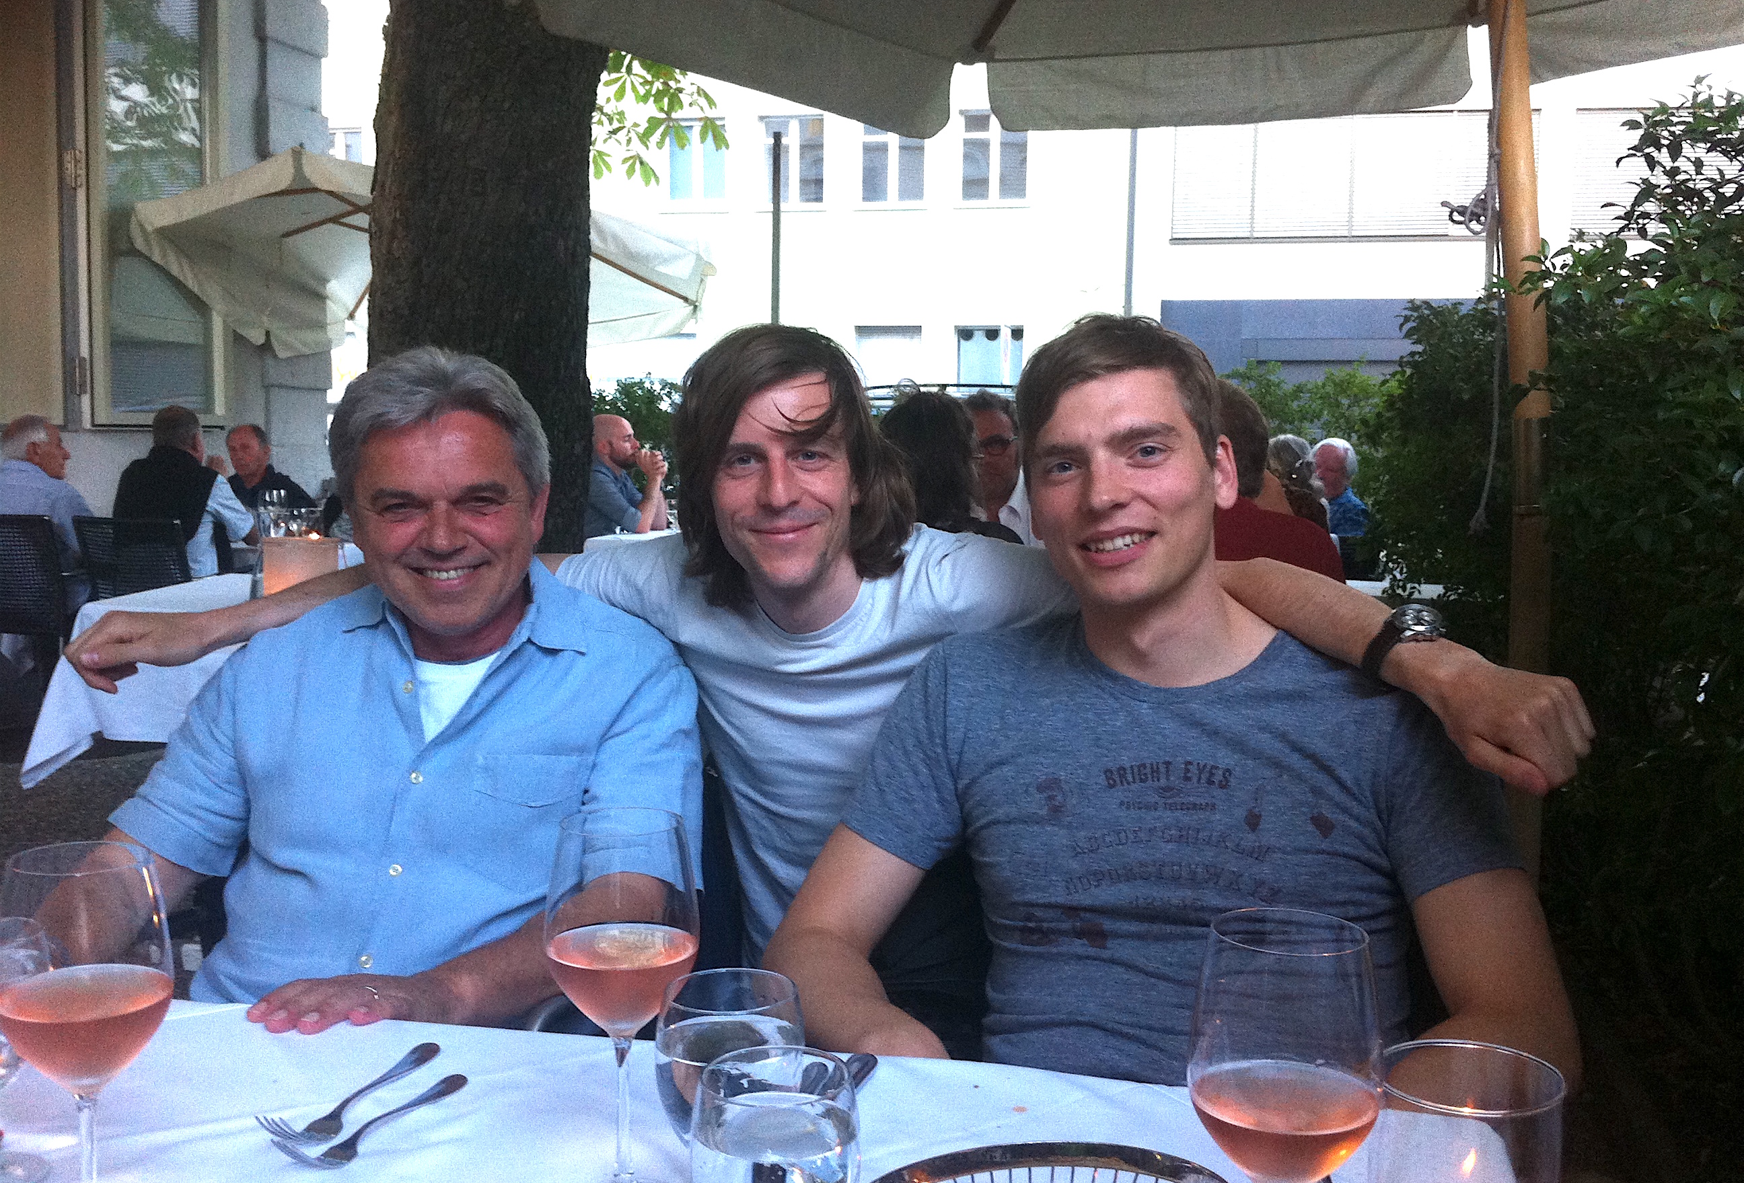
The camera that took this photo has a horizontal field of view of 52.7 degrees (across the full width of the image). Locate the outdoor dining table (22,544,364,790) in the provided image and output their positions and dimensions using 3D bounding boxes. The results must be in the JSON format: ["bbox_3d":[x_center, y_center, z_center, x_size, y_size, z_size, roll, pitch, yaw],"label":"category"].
[{"bbox_3d":[-1.428,0.367,4.578,0.980,0.750,0.920,2,5,4],"label":"outdoor dining table"}]

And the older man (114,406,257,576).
[{"bbox_3d":[-2.379,-0.056,6.247,0.560,1.240,0.820,4,6,24],"label":"older man"}]

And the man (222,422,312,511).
[{"bbox_3d":[-2.558,-0.131,7.325,0.550,1.180,0.800,3,6,20],"label":"man"}]

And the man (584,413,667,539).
[{"bbox_3d":[-1.168,-0.128,7.272,0.820,1.240,0.520,2,6,13],"label":"man"}]

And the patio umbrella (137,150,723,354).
[{"bbox_3d":[-1.975,-0.755,7.566,2.300,2.400,2.300,-4,7,-44],"label":"patio umbrella"}]

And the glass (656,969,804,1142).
[{"bbox_3d":[-0.086,0.296,1.062,0.090,0.104,0.090,1,5,0],"label":"glass"}]

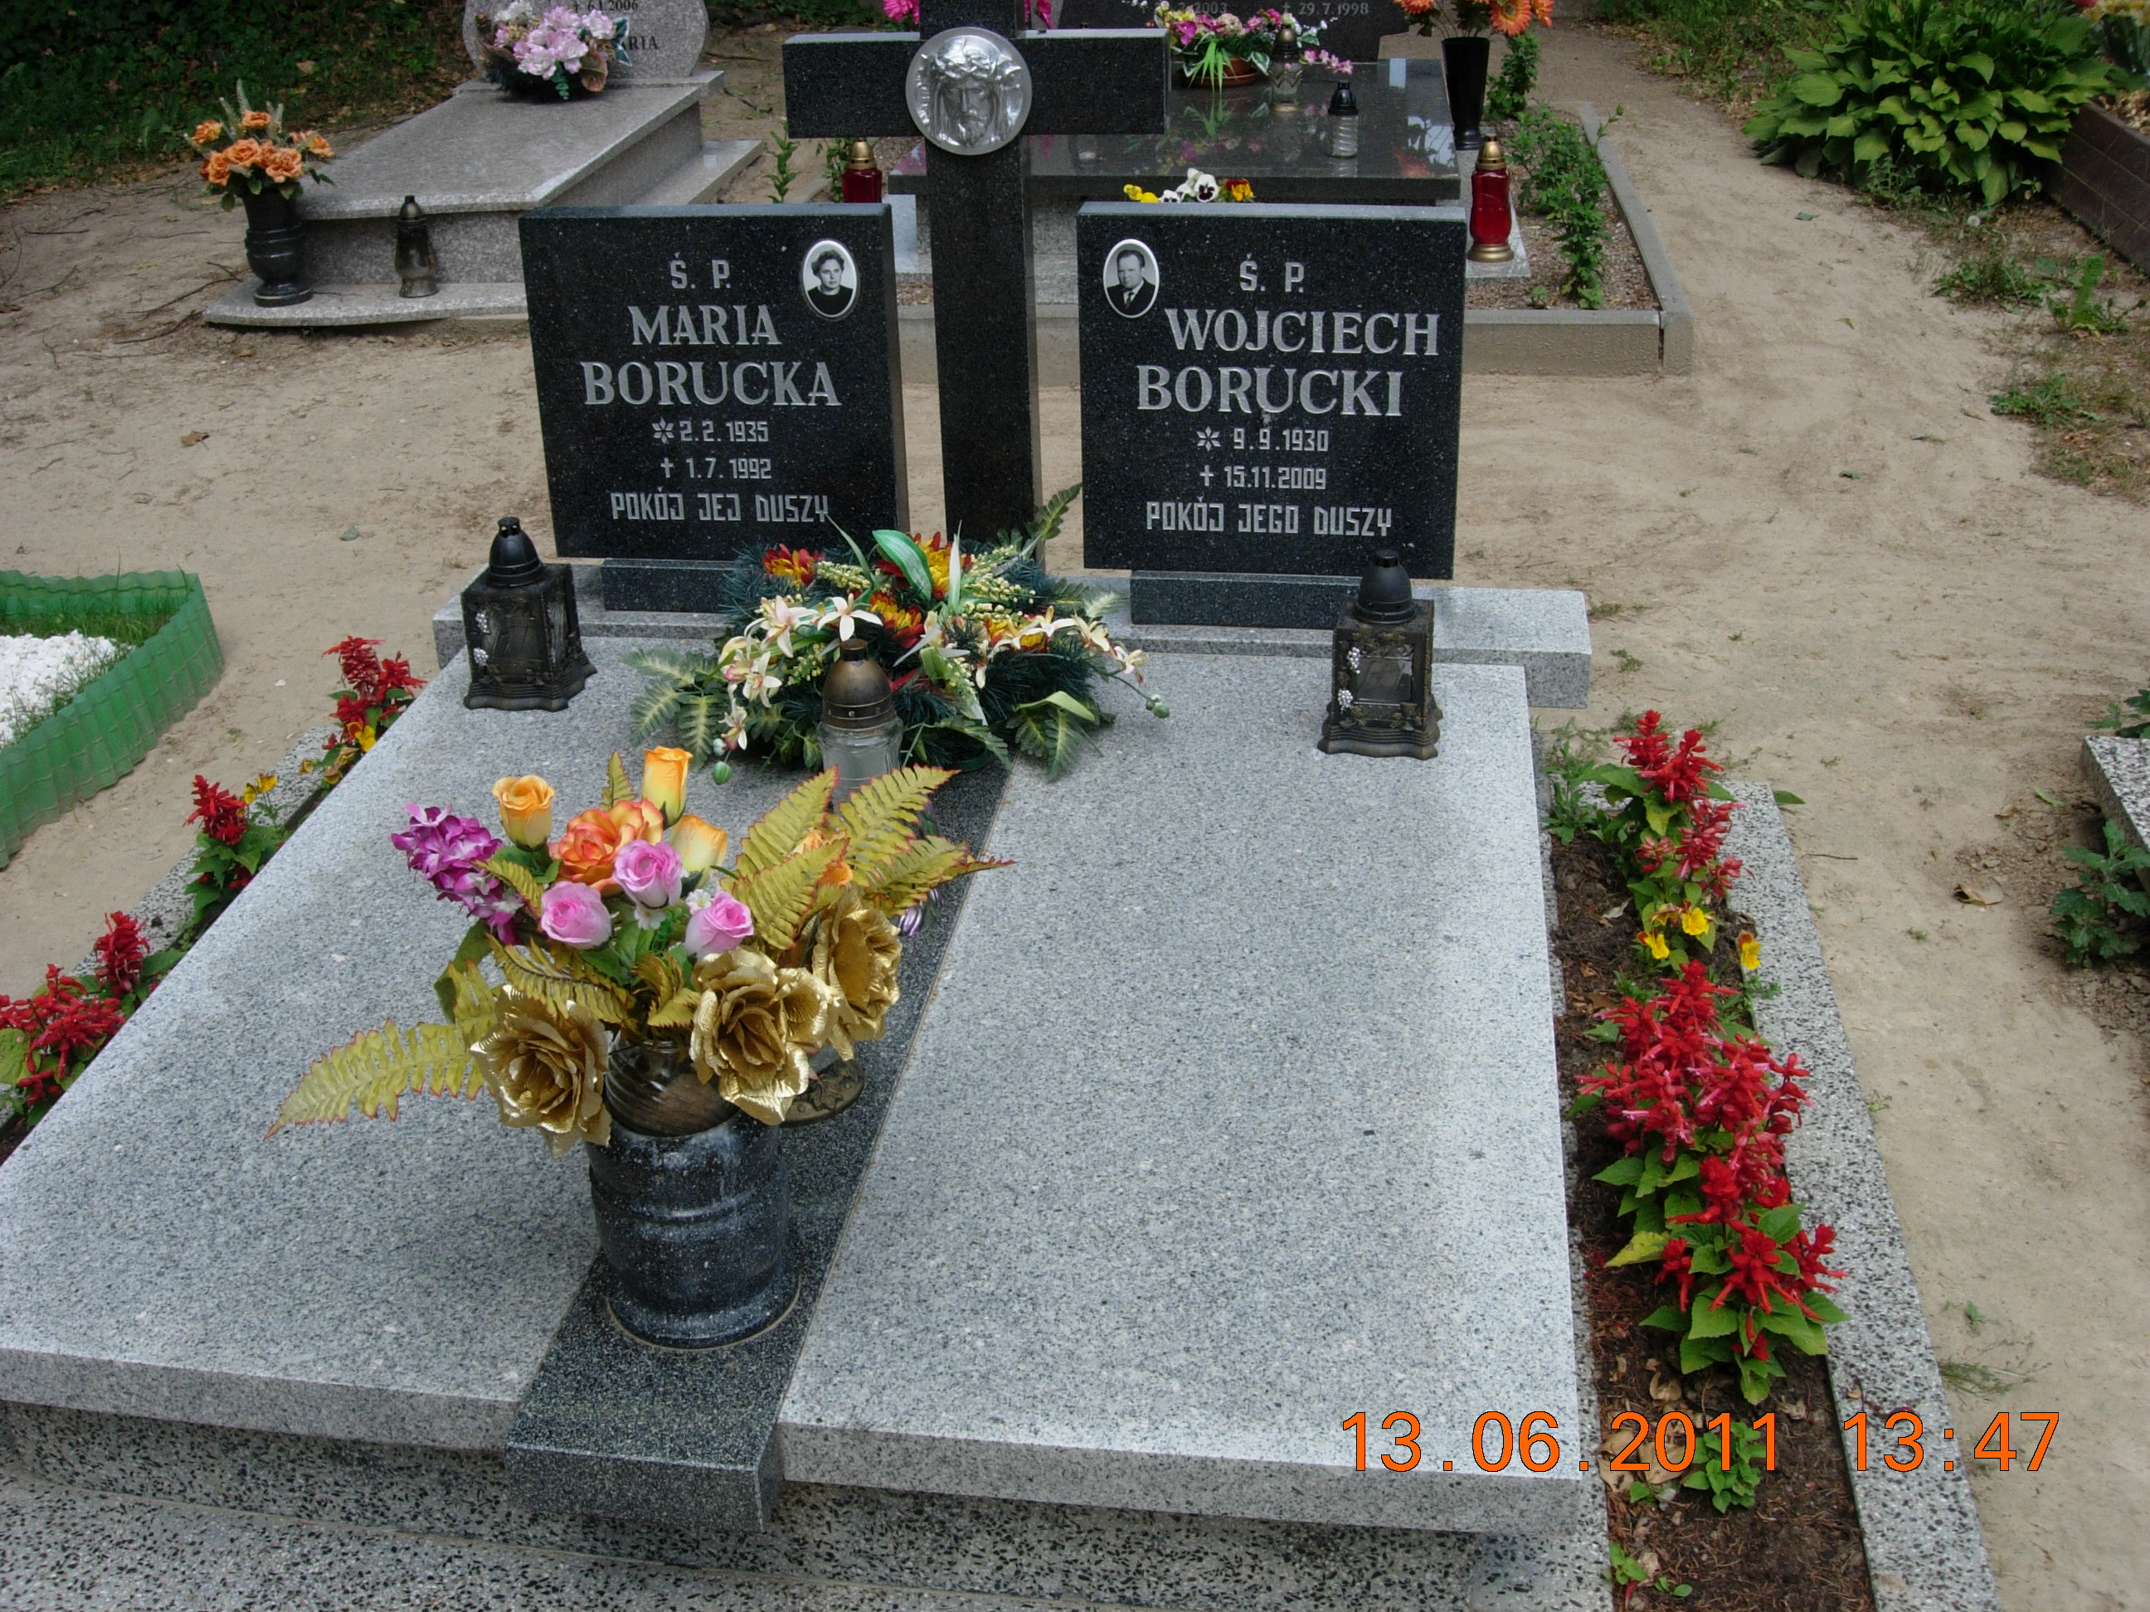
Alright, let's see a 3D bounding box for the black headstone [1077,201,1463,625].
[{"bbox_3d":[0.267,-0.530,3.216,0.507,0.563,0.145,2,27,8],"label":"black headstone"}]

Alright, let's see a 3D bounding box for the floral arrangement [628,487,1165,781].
[{"bbox_3d":[-0.225,-0.250,3.082,0.668,0.254,0.419,2,27,8],"label":"floral arrangement"}]

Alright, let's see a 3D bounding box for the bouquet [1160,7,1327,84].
[{"bbox_3d":[0.487,-2.292,7.062,0.480,0.225,0.304,2,27,8],"label":"bouquet"}]

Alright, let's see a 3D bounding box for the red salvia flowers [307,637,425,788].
[{"bbox_3d":[-0.989,-0.092,3.266,0.202,0.252,0.239,2,27,8],"label":"red salvia flowers"}]

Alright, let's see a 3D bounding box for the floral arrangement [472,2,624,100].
[{"bbox_3d":[-1.687,-2.430,7.619,0.448,0.272,0.282,2,27,8],"label":"floral arrangement"}]

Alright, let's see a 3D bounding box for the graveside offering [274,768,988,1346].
[{"bbox_3d":[-0.371,0.171,1.920,0.630,0.517,0.428,2,27,8],"label":"graveside offering"}]

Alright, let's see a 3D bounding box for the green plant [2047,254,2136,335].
[{"bbox_3d":[2.478,-1.258,5.747,0.227,0.164,0.189,2,27,8],"label":"green plant"}]

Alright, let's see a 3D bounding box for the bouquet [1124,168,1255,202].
[{"bbox_3d":[0.266,-1.337,5.484,0.328,0.252,0.277,2,27,8],"label":"bouquet"}]

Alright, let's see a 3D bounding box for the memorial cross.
[{"bbox_3d":[-0.121,-0.710,3.137,0.500,0.983,0.073,2,27,8],"label":"memorial cross"}]

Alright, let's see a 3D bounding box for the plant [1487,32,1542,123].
[{"bbox_3d":[1.461,-2.423,7.841,0.176,0.303,0.176,2,27,8],"label":"plant"}]

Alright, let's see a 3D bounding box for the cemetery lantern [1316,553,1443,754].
[{"bbox_3d":[0.390,-0.202,2.970,0.148,0.240,0.142,2,27,8],"label":"cemetery lantern"}]

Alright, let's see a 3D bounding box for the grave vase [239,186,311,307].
[{"bbox_3d":[-2.035,-1.438,6.015,0.183,0.309,0.183,2,27,8],"label":"grave vase"}]

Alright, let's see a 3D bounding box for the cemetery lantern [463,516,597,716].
[{"bbox_3d":[-0.739,-0.270,3.157,0.136,0.252,0.136,2,27,8],"label":"cemetery lantern"}]

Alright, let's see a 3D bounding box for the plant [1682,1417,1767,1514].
[{"bbox_3d":[0.588,0.584,2.127,0.073,0.053,0.073,2,27,8],"label":"plant"}]

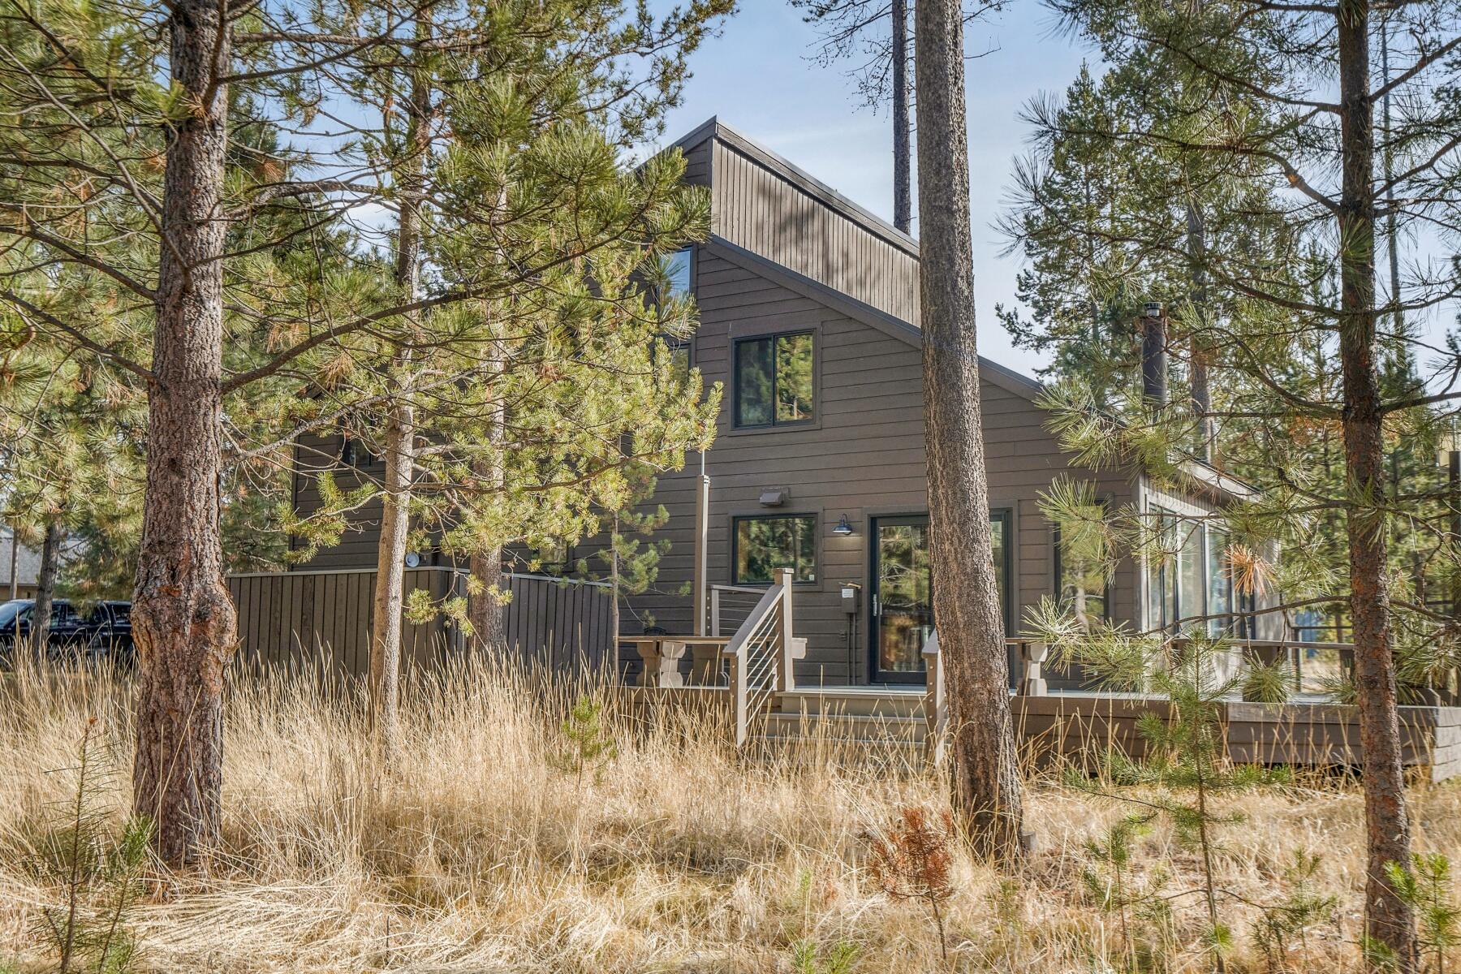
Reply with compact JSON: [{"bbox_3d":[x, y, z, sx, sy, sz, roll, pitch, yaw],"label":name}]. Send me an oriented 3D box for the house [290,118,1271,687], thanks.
[{"bbox_3d":[0.686,-0.667,22.159,14.157,7.880,7.277,-3,-8,32],"label":"house"}]

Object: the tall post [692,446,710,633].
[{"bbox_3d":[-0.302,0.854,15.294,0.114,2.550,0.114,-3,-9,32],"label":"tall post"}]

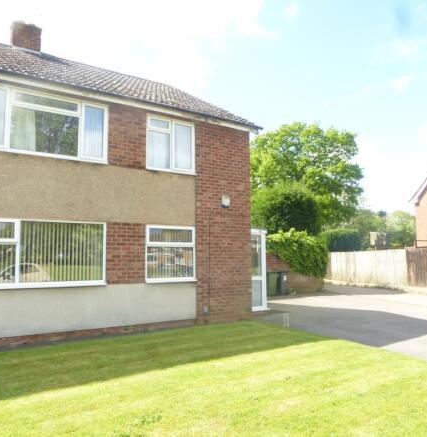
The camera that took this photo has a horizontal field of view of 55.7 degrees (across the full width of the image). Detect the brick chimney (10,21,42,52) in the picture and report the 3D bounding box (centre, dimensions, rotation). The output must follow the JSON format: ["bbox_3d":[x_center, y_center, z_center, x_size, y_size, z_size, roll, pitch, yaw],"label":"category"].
[{"bbox_3d":[-5.718,-5.505,12.429,0.790,0.820,0.680,3,-7,-32],"label":"brick chimney"}]

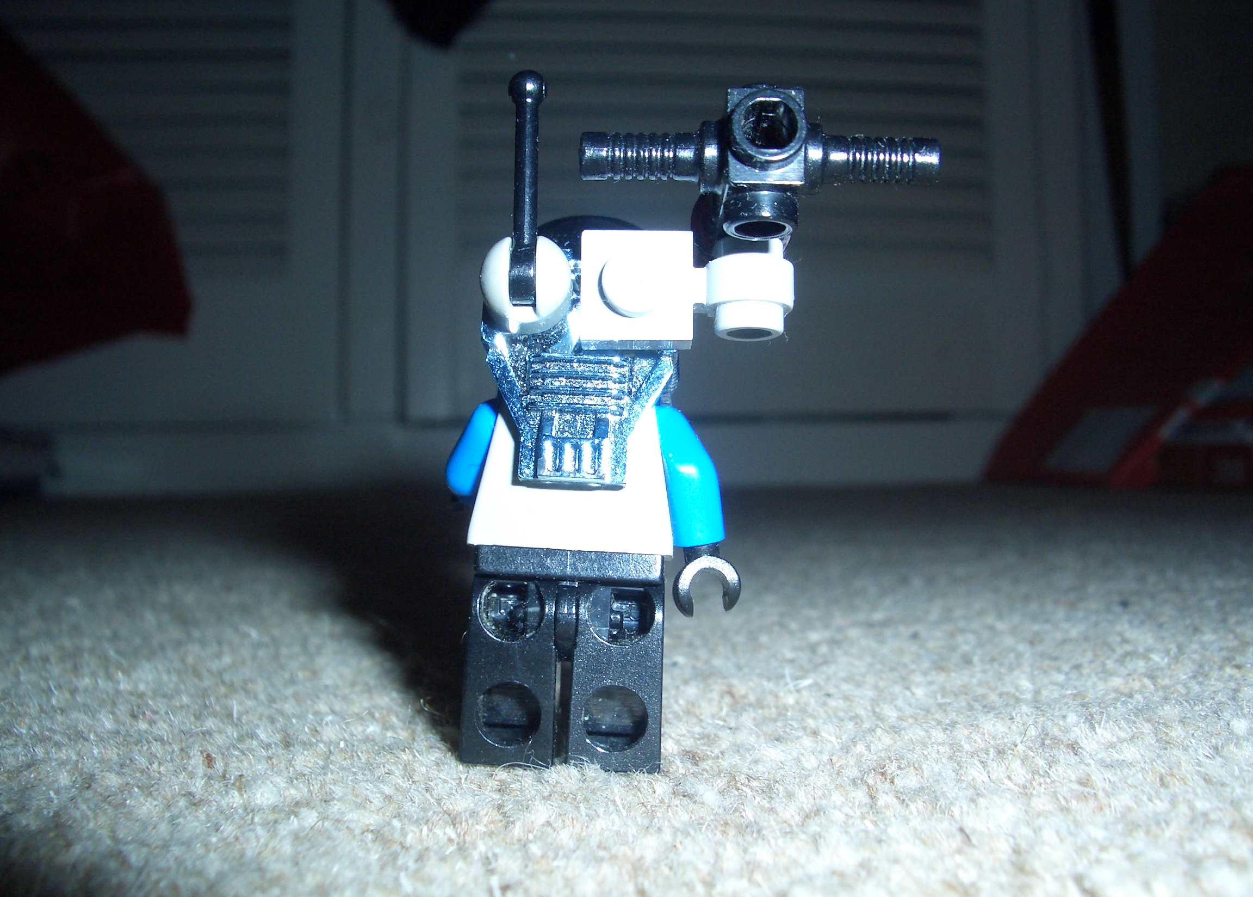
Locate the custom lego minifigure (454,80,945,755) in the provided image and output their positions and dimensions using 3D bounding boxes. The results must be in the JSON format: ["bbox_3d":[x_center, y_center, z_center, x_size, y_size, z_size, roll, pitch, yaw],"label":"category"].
[{"bbox_3d":[0.003,-0.001,0.097,0.036,0.051,0.029,2,-4,-1],"label":"custom lego minifigure"}]

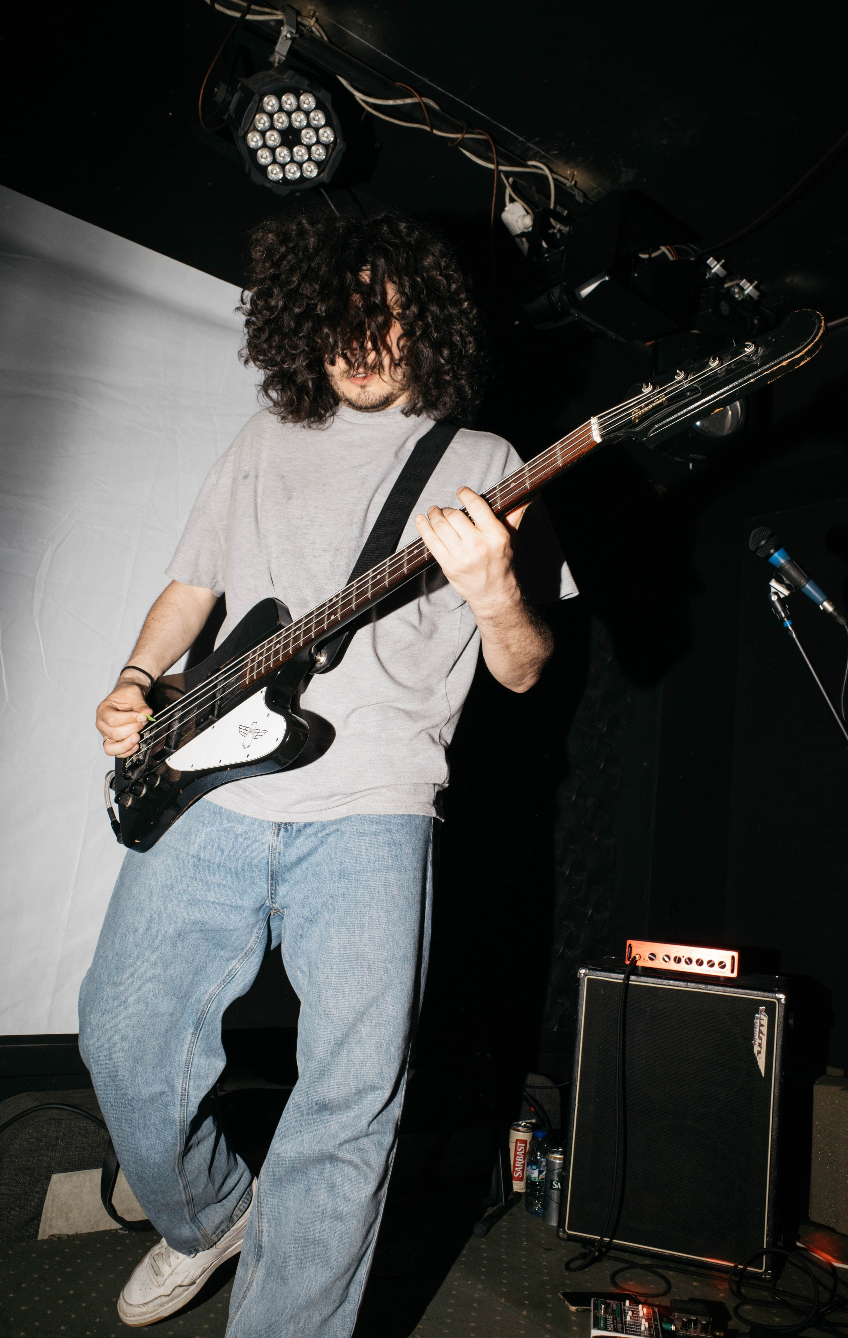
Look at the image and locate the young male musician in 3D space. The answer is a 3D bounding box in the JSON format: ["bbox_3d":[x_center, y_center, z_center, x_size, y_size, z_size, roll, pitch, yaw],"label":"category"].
[{"bbox_3d":[-0.121,0.206,1.637,0.660,1.880,0.820,4,-10,11],"label":"young male musician"}]

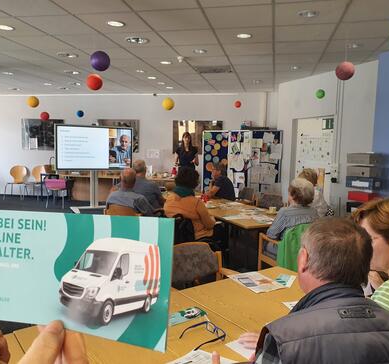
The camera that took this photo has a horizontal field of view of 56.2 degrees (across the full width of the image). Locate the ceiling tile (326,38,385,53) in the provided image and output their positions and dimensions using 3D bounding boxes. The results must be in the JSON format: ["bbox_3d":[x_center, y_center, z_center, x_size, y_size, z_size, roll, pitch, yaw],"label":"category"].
[{"bbox_3d":[1.907,-1.631,4.359,0.620,0.030,0.610,2,6,12],"label":"ceiling tile"}]

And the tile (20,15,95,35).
[{"bbox_3d":[-1.378,-1.624,3.779,0.615,0.030,0.600,3,6,12],"label":"tile"}]

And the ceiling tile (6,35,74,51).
[{"bbox_3d":[-1.853,-1.708,4.482,0.615,0.030,0.600,3,6,12],"label":"ceiling tile"}]

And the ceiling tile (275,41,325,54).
[{"bbox_3d":[1.276,-1.630,4.412,0.615,0.030,0.600,3,6,12],"label":"ceiling tile"}]

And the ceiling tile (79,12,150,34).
[{"bbox_3d":[-0.784,-1.612,3.700,0.620,0.030,0.610,2,6,12],"label":"ceiling tile"}]

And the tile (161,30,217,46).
[{"bbox_3d":[-0.047,-1.647,4.160,0.620,0.030,0.610,2,6,12],"label":"tile"}]

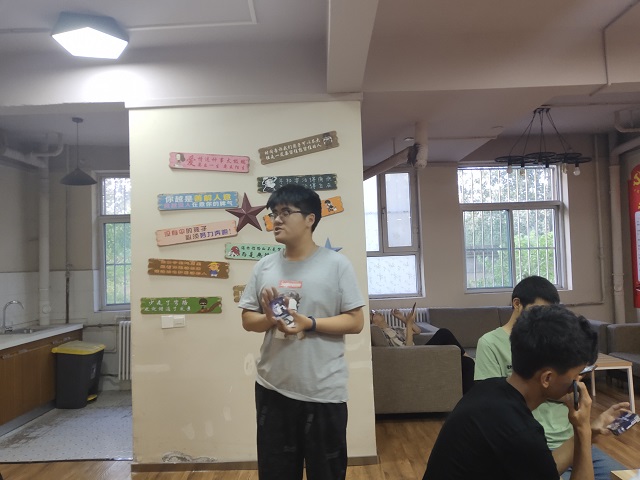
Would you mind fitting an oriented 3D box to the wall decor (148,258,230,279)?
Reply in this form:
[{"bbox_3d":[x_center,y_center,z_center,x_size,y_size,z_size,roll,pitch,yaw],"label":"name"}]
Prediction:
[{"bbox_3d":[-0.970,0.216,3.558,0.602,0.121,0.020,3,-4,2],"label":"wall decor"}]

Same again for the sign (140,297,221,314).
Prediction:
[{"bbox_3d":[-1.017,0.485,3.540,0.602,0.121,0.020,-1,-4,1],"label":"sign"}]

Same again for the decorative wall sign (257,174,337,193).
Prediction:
[{"bbox_3d":[-0.164,-0.411,3.522,0.582,0.116,0.020,-2,-3,2],"label":"decorative wall sign"}]

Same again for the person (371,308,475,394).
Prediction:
[{"bbox_3d":[1.011,1.143,4.772,1.029,0.925,0.520,-2,-3,2],"label":"person"}]

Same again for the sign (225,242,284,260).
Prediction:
[{"bbox_3d":[-0.407,0.102,3.509,0.570,0.110,0.020,4,-2,2],"label":"sign"}]

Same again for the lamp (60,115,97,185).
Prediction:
[{"bbox_3d":[-2.577,-0.943,5.129,0.385,0.711,0.385,-2,-4,1],"label":"lamp"}]

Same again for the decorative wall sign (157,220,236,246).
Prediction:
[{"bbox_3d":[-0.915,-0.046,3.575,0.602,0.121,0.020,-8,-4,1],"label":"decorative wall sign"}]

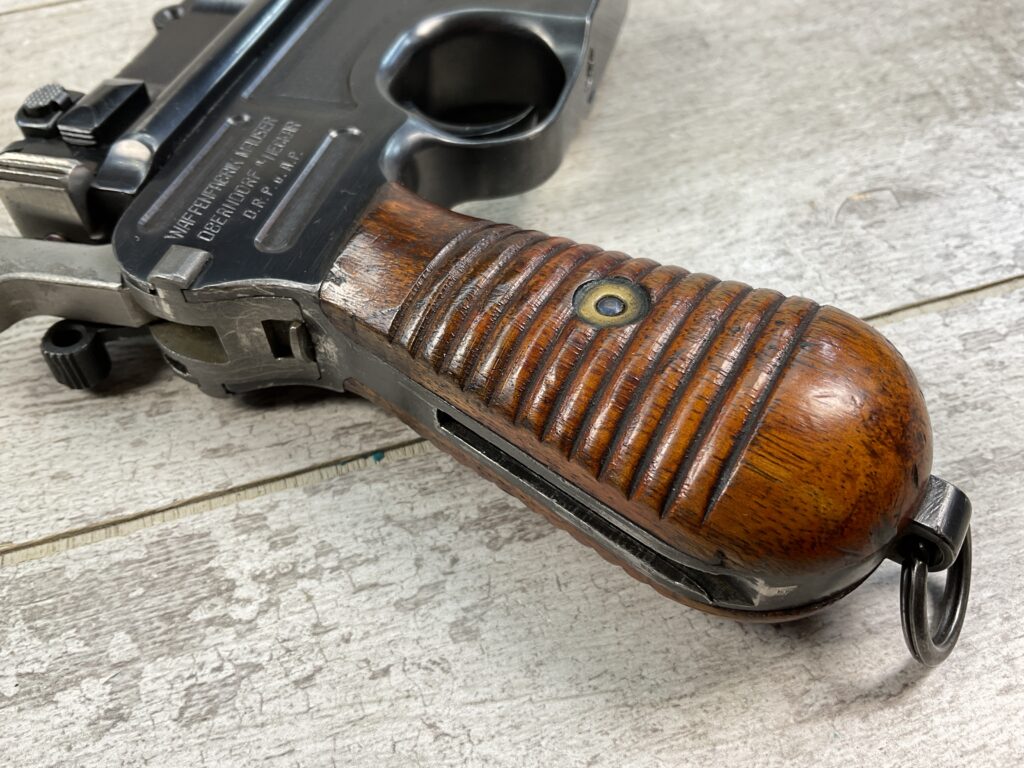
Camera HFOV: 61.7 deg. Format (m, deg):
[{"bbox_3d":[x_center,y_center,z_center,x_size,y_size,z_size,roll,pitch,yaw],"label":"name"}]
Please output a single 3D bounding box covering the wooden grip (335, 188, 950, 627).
[{"bbox_3d":[0.014,-0.001,0.130,0.092,0.033,0.046,26,55,21],"label":"wooden grip"}]

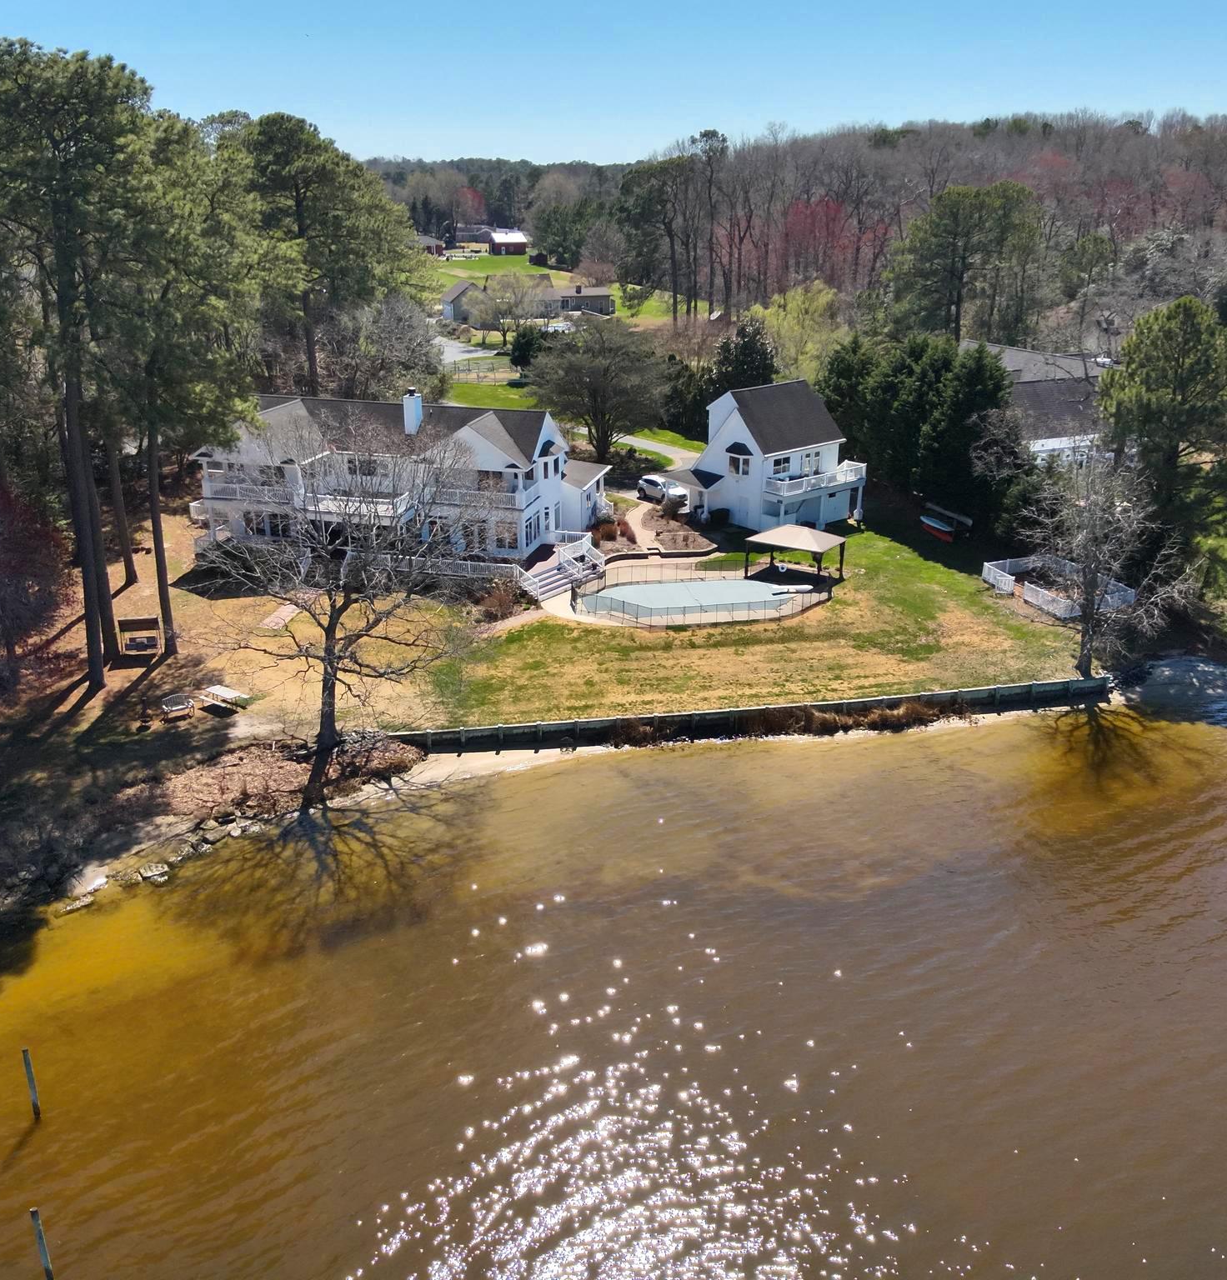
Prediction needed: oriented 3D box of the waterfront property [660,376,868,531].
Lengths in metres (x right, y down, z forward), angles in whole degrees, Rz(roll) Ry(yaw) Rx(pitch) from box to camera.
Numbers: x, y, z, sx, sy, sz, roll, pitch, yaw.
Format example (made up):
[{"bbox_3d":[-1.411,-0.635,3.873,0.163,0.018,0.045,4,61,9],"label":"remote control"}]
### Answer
[{"bbox_3d":[11.145,-13.360,84.821,10.000,9.000,10.000,-15,26,-33],"label":"waterfront property"}]

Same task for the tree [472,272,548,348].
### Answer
[{"bbox_3d":[-14.500,-44.303,158.960,9.800,9.400,9.500,0,22,0],"label":"tree"}]

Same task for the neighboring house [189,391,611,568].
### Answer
[{"bbox_3d":[-14.506,-12.407,82.455,25.000,9.800,14.000,5,23,13],"label":"neighboring house"}]

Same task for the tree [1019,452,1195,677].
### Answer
[{"bbox_3d":[24.600,-3.431,59.637,8.600,11.400,8.400,0,22,0],"label":"tree"}]

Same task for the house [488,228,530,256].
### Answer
[{"bbox_3d":[-27.700,-103.812,309.637,9.200,5.200,7.500,-5,22,-11],"label":"house"}]

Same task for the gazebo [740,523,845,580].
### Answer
[{"bbox_3d":[11.600,-5.586,75.156,5.000,3.200,3.400,12,25,28],"label":"gazebo"}]

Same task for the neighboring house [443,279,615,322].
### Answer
[{"bbox_3d":[-13.800,-57.253,196.327,27.500,6.100,12.000,-6,23,-14],"label":"neighboring house"}]

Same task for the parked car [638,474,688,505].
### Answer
[{"bbox_3d":[3.700,-11.197,87.881,1.880,1.700,4.650,-16,27,-35],"label":"parked car"}]

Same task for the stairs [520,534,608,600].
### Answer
[{"bbox_3d":[-3.150,-4.385,73.915,1.900,1.900,5.600,20,29,40],"label":"stairs"}]

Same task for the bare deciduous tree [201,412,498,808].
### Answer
[{"bbox_3d":[-11.500,-2.058,52.213,11.800,14.800,11.500,0,22,0],"label":"bare deciduous tree"}]

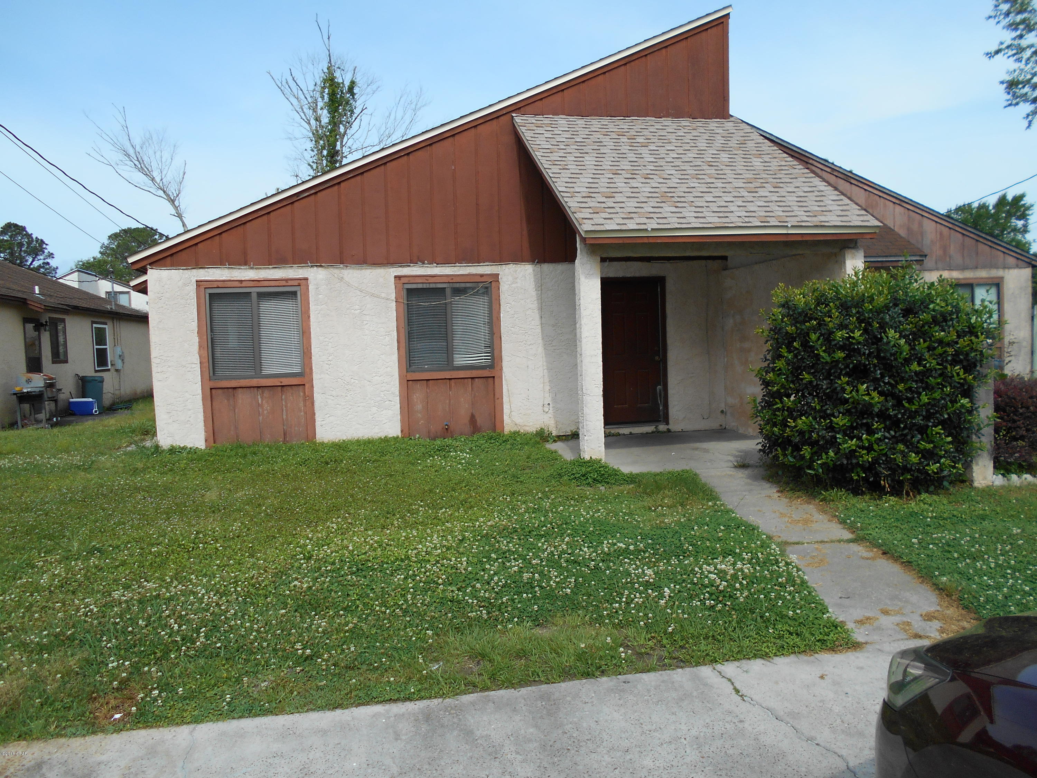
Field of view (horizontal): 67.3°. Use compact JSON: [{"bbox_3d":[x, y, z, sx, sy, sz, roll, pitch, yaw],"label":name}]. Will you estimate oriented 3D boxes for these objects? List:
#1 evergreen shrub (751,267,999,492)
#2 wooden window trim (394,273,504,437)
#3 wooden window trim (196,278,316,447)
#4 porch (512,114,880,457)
[{"bbox_3d":[3.044,-0.066,6.843,1.800,1.860,1.850,-2,3,-10],"label":"evergreen shrub"},{"bbox_3d":[-0.933,-0.451,10.694,1.422,2.211,0.090,-2,3,-10],"label":"wooden window trim"},{"bbox_3d":[-3.428,-0.333,10.240,1.396,2.206,0.090,-2,3,-10],"label":"wooden window trim"},{"bbox_3d":[1.921,-1.510,9.407,3.270,4.500,3.430,-2,3,-10],"label":"porch"}]

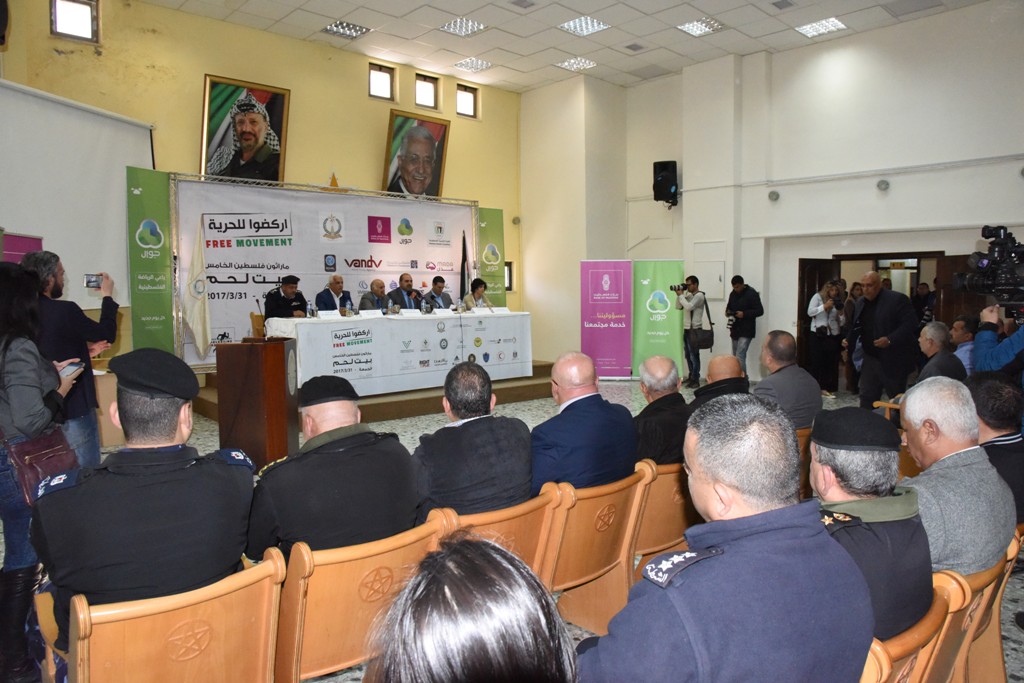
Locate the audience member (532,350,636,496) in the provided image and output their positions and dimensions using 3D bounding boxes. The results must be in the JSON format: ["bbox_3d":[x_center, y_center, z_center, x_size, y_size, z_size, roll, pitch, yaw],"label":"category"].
[{"bbox_3d":[0.174,0.699,3.121,0.550,1.340,0.780,-4,7,-38],"label":"audience member"}]

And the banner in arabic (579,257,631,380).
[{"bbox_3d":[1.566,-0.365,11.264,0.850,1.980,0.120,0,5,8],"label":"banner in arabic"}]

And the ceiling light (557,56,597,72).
[{"bbox_3d":[1.085,-4.630,11.400,0.580,0.070,0.580,-5,7,-43],"label":"ceiling light"}]

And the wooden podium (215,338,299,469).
[{"bbox_3d":[-2.210,0.549,5.980,0.510,1.110,0.640,-1,5,-5],"label":"wooden podium"}]

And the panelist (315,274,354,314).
[{"bbox_3d":[-2.240,-0.200,8.840,0.520,1.300,0.780,-5,7,-43],"label":"panelist"}]

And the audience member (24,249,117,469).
[{"bbox_3d":[-2.329,0.409,3.643,0.520,1.829,0.520,4,6,38],"label":"audience member"}]

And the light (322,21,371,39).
[{"bbox_3d":[-2.332,-4.402,9.647,0.580,0.070,0.580,-5,7,-43],"label":"light"}]

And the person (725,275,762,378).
[{"bbox_3d":[3.536,-0.158,10.451,0.450,1.680,0.500,-5,7,-41],"label":"person"}]

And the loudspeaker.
[{"bbox_3d":[2.607,-2.718,11.634,0.410,0.680,0.380,2,5,21],"label":"loudspeaker"}]

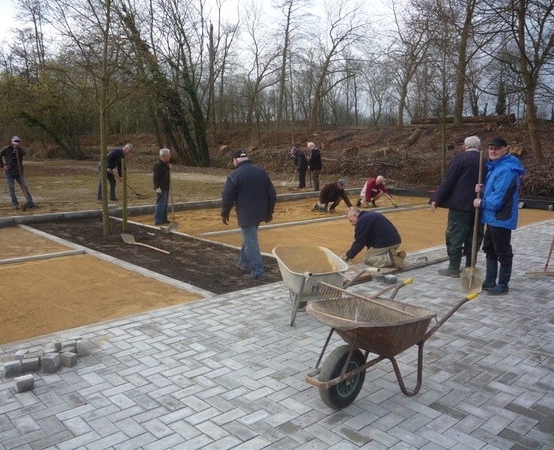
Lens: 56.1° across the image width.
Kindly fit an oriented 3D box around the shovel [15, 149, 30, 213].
[{"bbox_3d":[-5.903,-1.087,12.028,0.183,1.522,0.244,-11,7,-4],"label":"shovel"}]

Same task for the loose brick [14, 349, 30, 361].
[{"bbox_3d":[-1.860,0.961,3.791,0.072,0.080,0.107,0,8,-5],"label":"loose brick"}]

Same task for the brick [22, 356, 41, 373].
[{"bbox_3d":[-1.739,0.990,3.682,0.106,0.074,0.076,-2,9,-18],"label":"brick"}]

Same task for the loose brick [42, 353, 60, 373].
[{"bbox_3d":[-1.599,0.975,3.684,0.079,0.102,0.094,0,8,-2],"label":"loose brick"}]

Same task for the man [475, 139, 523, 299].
[{"bbox_3d":[2.447,-0.089,5.723,0.467,1.712,0.507,1,8,0],"label":"man"}]

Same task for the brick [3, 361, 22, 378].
[{"bbox_3d":[-1.823,0.987,3.586,0.105,0.088,0.068,-5,10,-36],"label":"brick"}]

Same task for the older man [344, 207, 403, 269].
[{"bbox_3d":[1.359,0.163,7.051,0.900,0.800,0.580,5,9,30],"label":"older man"}]

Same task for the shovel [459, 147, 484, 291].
[{"bbox_3d":[2.190,-0.030,5.730,0.250,1.560,0.130,3,9,19],"label":"shovel"}]

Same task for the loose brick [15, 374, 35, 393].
[{"bbox_3d":[-1.640,1.030,3.377,0.102,0.078,0.063,-6,11,-39],"label":"loose brick"}]

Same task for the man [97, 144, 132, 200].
[{"bbox_3d":[-4.395,-1.435,14.154,0.913,1.575,0.528,-2,8,-16],"label":"man"}]

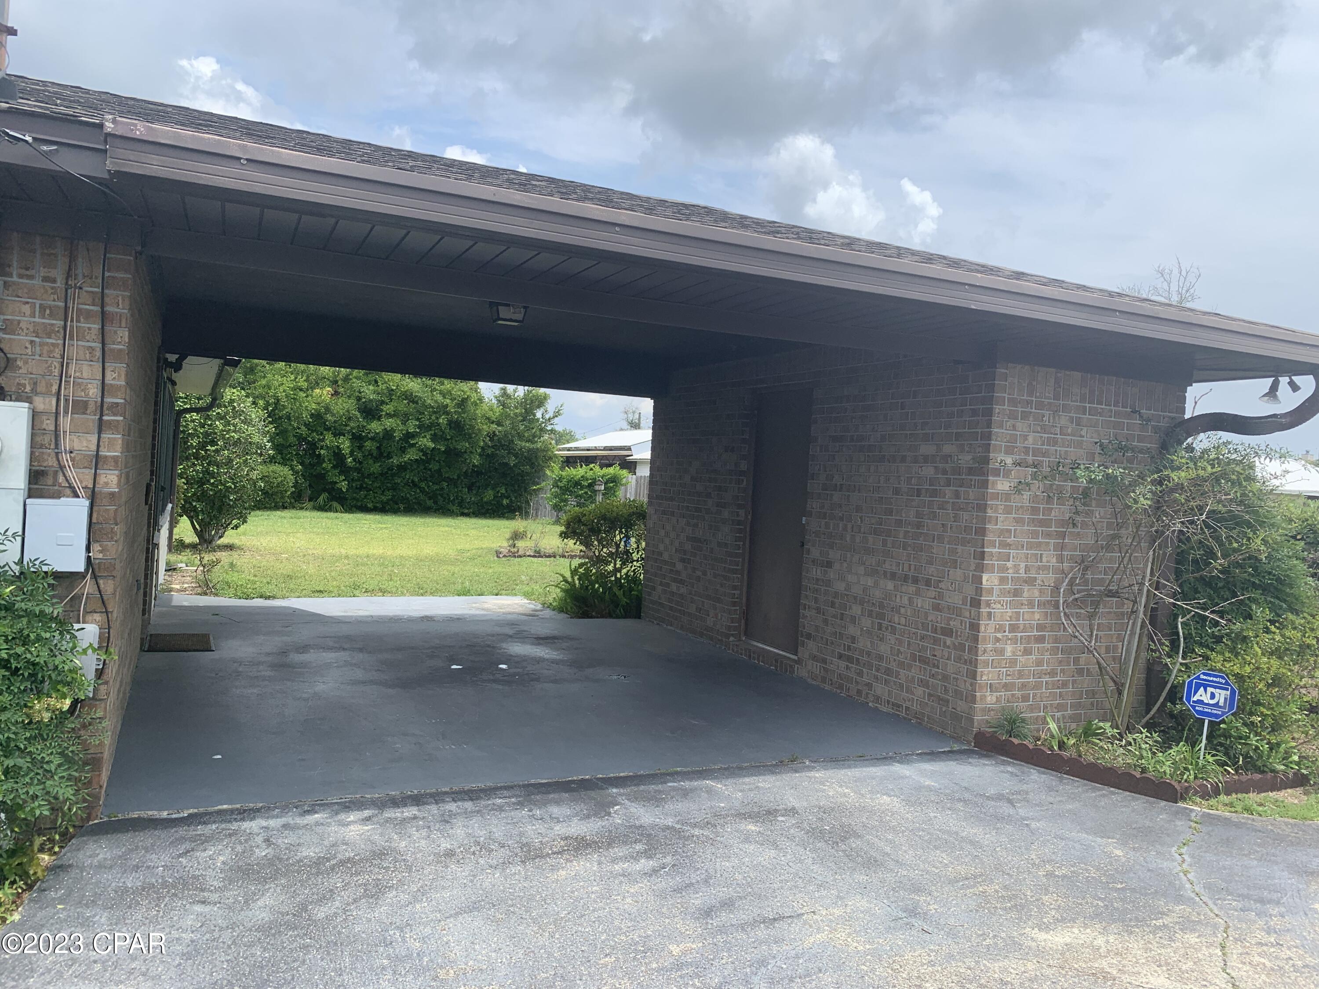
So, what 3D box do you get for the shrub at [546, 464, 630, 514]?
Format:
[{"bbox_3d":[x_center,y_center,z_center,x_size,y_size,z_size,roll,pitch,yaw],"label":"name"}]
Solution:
[{"bbox_3d":[-2.096,-0.106,29.000,2.500,1.550,1.900,3,1,-24],"label":"shrub"}]

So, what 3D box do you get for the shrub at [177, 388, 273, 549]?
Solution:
[{"bbox_3d":[-6.699,-0.401,15.100,1.600,2.400,1.600,3,1,-24],"label":"shrub"}]

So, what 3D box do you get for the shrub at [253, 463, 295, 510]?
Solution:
[{"bbox_3d":[-10.155,-0.203,26.000,1.250,1.250,1.200,3,1,-24],"label":"shrub"}]

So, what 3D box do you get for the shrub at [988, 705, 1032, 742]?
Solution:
[{"bbox_3d":[1.956,1.282,5.540,0.240,0.180,0.220,3,1,-24],"label":"shrub"}]

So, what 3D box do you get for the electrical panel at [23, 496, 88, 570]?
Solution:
[{"bbox_3d":[-2.229,0.149,3.670,0.200,0.265,0.090,3,1,-24],"label":"electrical panel"}]

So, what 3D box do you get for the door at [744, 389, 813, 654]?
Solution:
[{"bbox_3d":[0.952,0.205,7.728,0.080,2.030,0.860,3,1,-24],"label":"door"}]

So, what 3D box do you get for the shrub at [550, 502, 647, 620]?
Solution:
[{"bbox_3d":[-0.595,0.650,10.500,1.120,1.220,1.100,3,1,-24],"label":"shrub"}]

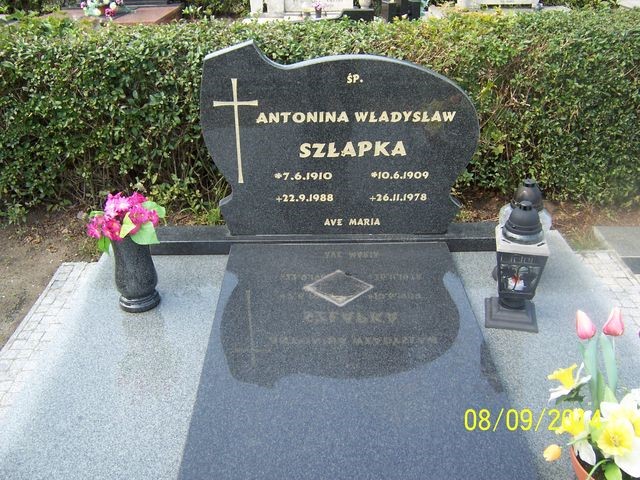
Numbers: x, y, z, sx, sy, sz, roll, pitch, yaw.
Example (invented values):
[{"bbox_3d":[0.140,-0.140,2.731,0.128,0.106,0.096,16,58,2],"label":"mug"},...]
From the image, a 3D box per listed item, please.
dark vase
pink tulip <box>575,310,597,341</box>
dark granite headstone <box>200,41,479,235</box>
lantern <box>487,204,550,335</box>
[{"bbox_3d":[-0.577,0.097,1.901,0.134,0.243,0.134,-1,27,0],"label":"dark vase"},{"bbox_3d":[0.509,0.165,1.170,0.041,0.061,0.041,-13,27,6],"label":"pink tulip"},{"bbox_3d":[0.071,-0.340,2.131,0.942,0.685,0.075,-1,27,0],"label":"dark granite headstone"},{"bbox_3d":[0.583,0.067,1.787,0.150,0.382,0.150,5,28,11],"label":"lantern"}]

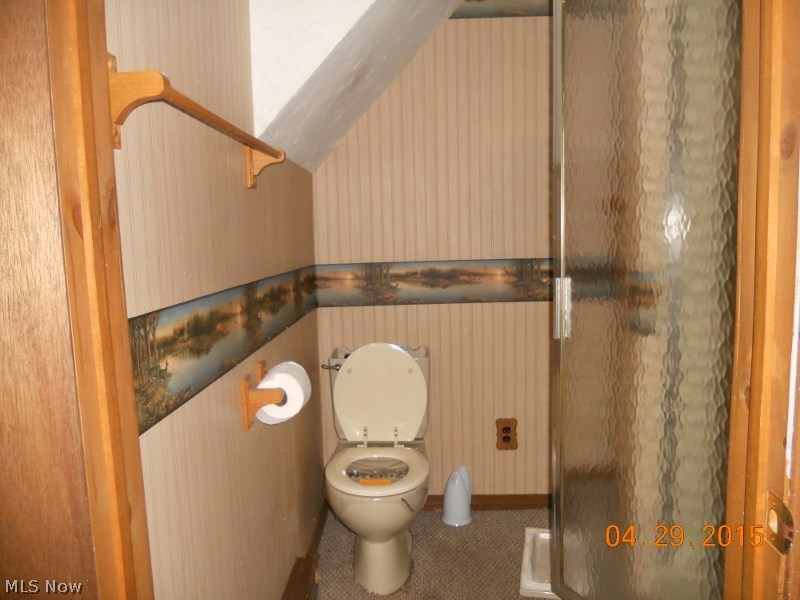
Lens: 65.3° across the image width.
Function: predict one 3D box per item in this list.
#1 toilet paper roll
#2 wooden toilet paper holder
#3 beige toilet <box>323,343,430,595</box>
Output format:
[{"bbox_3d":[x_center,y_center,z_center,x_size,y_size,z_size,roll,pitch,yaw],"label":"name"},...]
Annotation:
[{"bbox_3d":[-0.303,0.244,1.650,0.123,0.123,0.112,-1,6,2],"label":"toilet paper roll"},{"bbox_3d":[-0.335,0.250,1.640,0.100,0.132,0.205,-1,6,2],"label":"wooden toilet paper holder"},{"bbox_3d":[-0.079,0.582,2.334,0.410,0.775,0.700,-1,6,2],"label":"beige toilet"}]

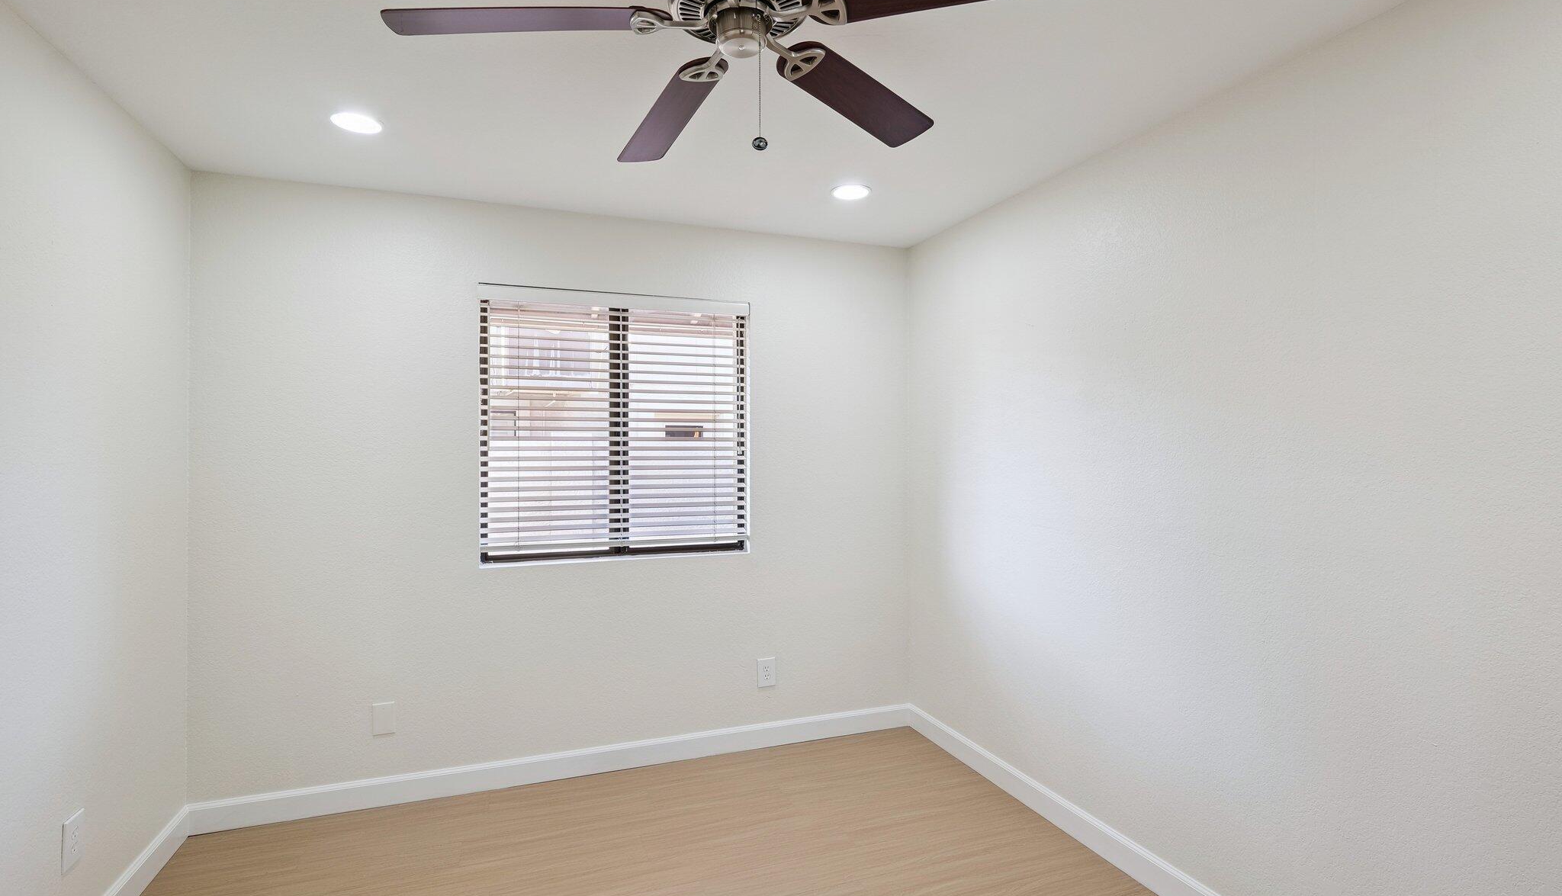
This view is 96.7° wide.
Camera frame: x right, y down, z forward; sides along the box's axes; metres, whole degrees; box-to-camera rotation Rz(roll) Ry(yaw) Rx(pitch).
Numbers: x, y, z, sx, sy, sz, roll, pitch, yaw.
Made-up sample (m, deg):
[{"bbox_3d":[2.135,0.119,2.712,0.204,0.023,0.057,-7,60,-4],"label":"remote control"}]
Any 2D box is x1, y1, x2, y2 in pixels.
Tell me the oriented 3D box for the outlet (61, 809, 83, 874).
[{"bbox_3d":[-1.893,1.054,1.864,0.009,0.130,0.088,0,0,-22],"label":"outlet"}]

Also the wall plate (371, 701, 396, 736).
[{"bbox_3d":[-1.572,1.076,2.752,0.078,0.124,0.008,0,0,-20],"label":"wall plate"}]

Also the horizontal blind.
[{"bbox_3d":[-0.704,-0.096,3.095,1.175,1.170,0.090,0,0,-20],"label":"horizontal blind"}]

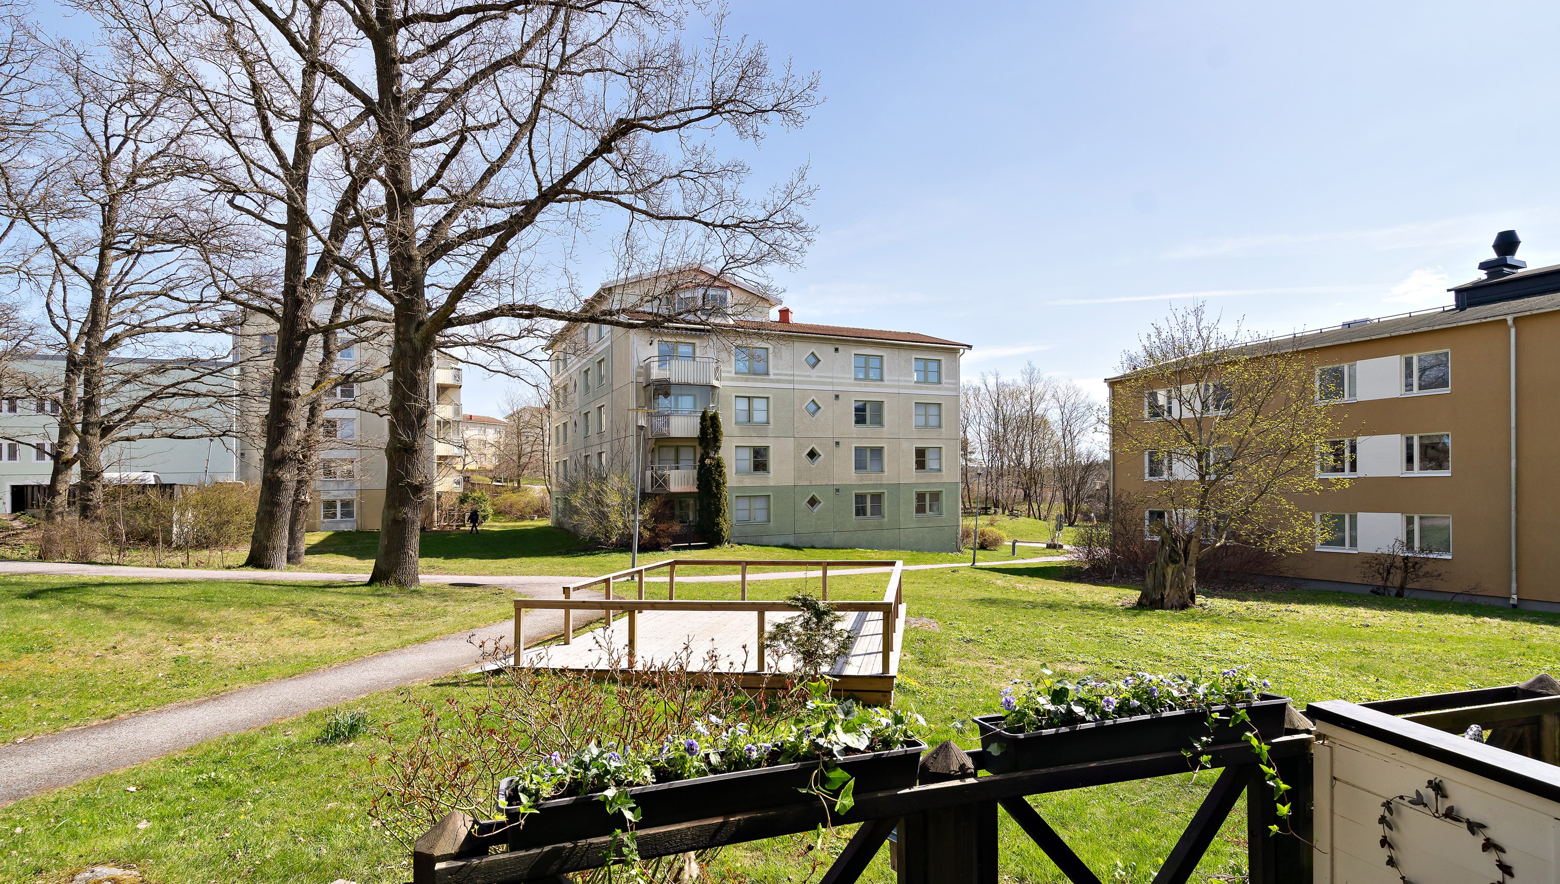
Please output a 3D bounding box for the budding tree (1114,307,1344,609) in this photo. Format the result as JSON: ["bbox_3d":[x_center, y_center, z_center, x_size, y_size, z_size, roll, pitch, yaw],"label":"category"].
[{"bbox_3d":[12.400,0.390,19.200,6.600,8.400,6.000,-1,-3,0],"label":"budding tree"}]

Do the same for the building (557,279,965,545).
[{"bbox_3d":[-2.900,-1.100,49.500,21.200,16.600,20.800,1,-3,-25],"label":"building"}]

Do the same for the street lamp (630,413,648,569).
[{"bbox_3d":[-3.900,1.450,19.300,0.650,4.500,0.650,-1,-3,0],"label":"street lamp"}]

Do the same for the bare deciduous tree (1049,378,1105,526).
[{"bbox_3d":[29.230,0.957,68.000,6.000,14.600,6.000,-1,-3,0],"label":"bare deciduous tree"}]

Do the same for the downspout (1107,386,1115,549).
[{"bbox_3d":[15.750,1.330,33.000,0.250,8.100,0.160,1,-3,-33],"label":"downspout"}]

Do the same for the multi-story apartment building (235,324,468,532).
[{"bbox_3d":[-33.200,-1.000,56.000,14.500,15.600,17.500,1,-3,-28],"label":"multi-story apartment building"}]

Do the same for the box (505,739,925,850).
[{"bbox_3d":[-0.107,0.693,1.386,0.825,0.130,0.150,0,-3,-18],"label":"box"}]

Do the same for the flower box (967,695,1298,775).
[{"bbox_3d":[0.857,0.693,1.654,0.785,0.130,0.150,0,-3,-16],"label":"flower box"}]

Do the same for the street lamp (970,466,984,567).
[{"bbox_3d":[8.800,3.270,31.000,0.550,4.600,0.550,-1,-3,0],"label":"street lamp"}]

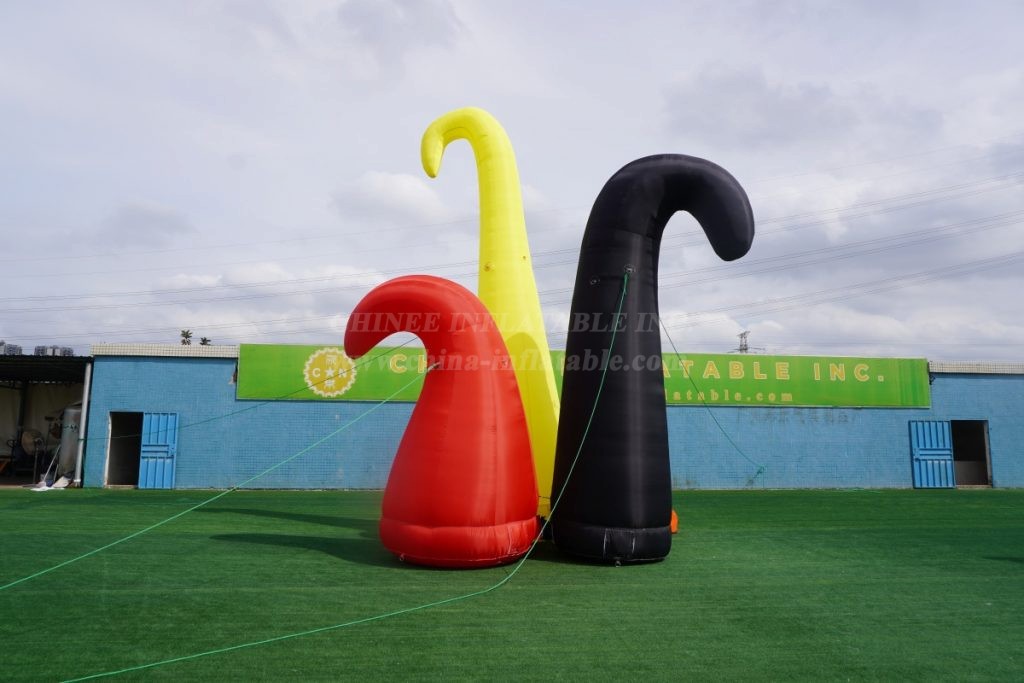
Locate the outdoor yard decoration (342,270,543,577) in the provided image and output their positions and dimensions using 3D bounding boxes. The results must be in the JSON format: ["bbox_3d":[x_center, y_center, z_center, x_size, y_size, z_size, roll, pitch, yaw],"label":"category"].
[{"bbox_3d":[-0.969,0.926,9.259,2.675,3.735,2.080,1,-7,0],"label":"outdoor yard decoration"}]

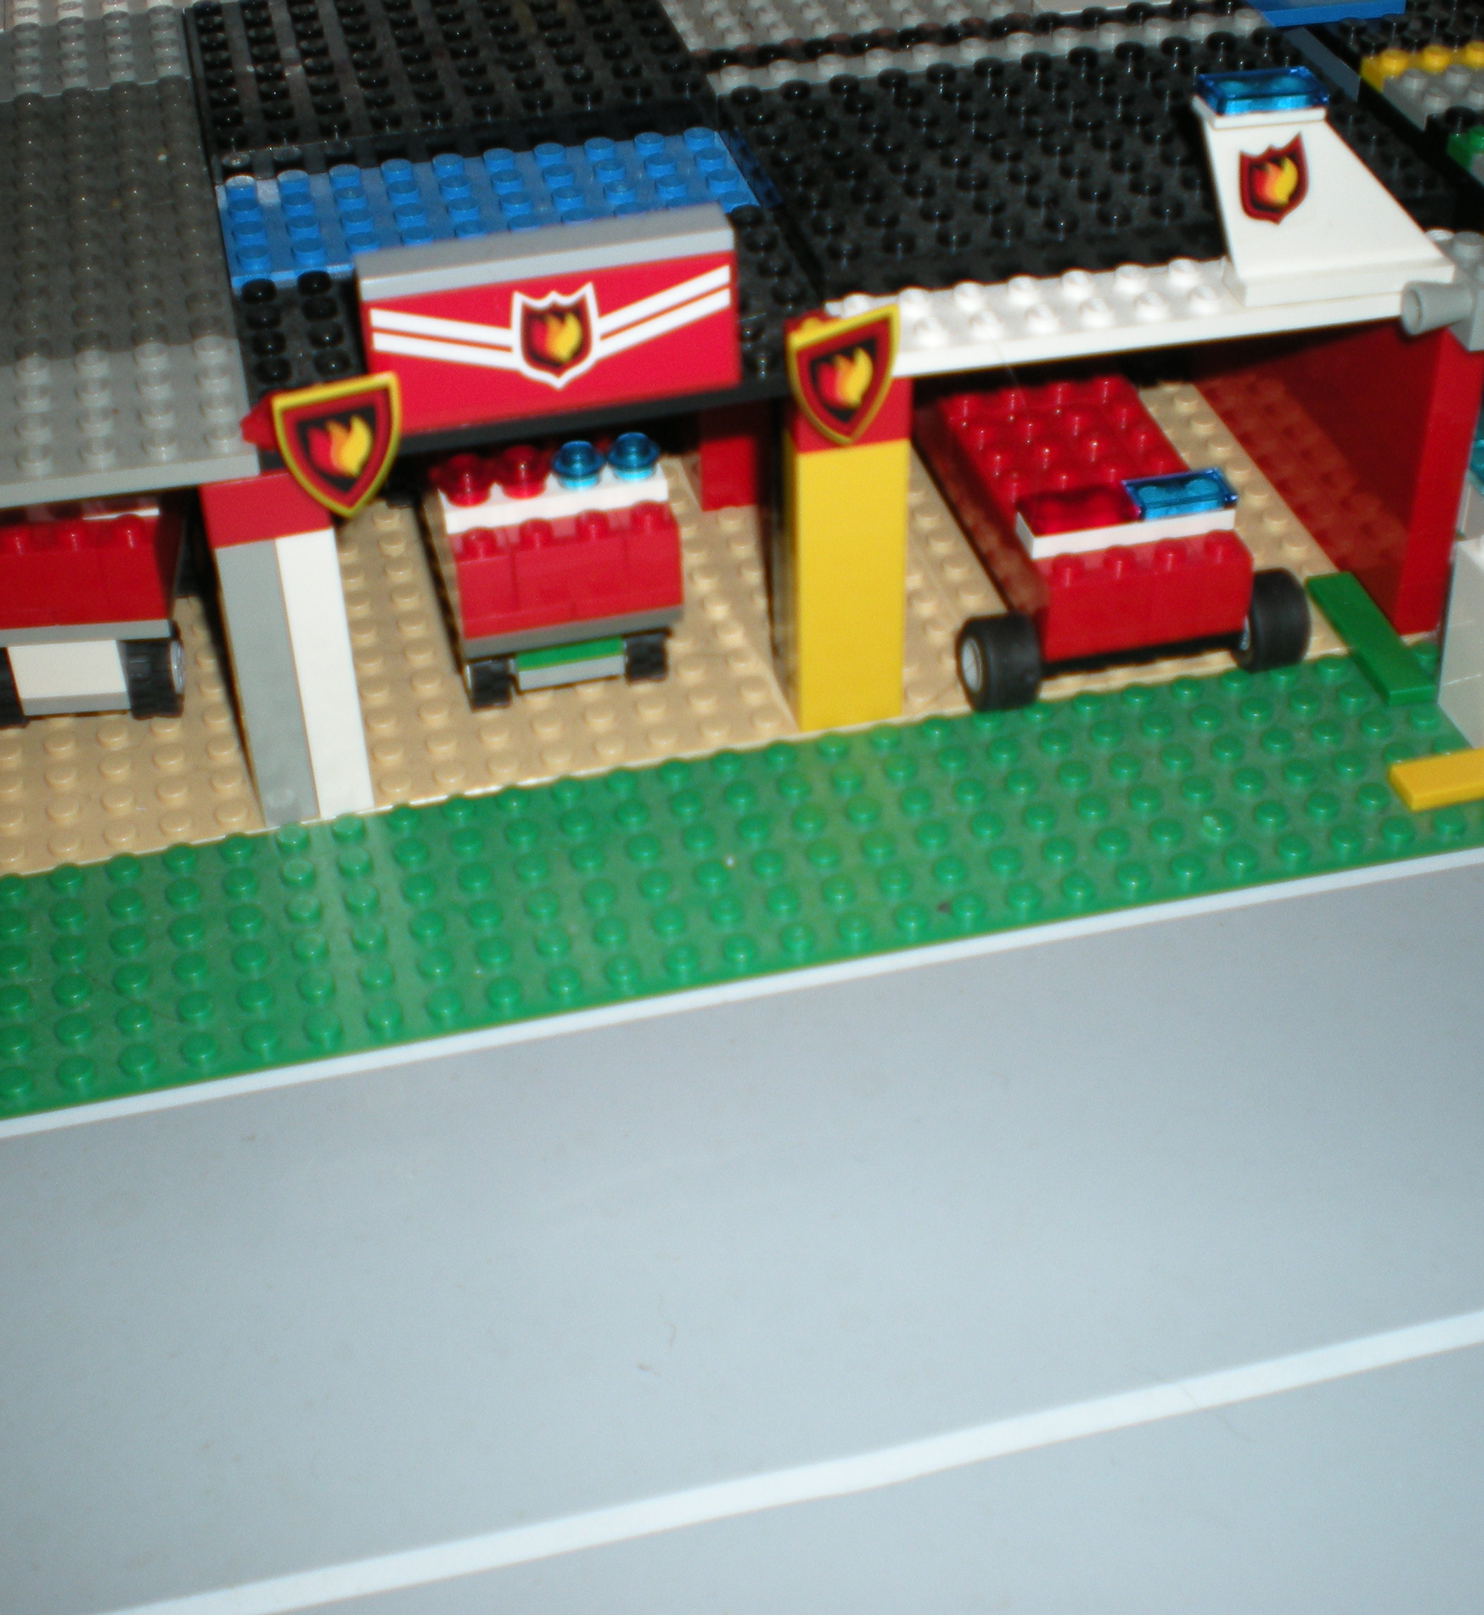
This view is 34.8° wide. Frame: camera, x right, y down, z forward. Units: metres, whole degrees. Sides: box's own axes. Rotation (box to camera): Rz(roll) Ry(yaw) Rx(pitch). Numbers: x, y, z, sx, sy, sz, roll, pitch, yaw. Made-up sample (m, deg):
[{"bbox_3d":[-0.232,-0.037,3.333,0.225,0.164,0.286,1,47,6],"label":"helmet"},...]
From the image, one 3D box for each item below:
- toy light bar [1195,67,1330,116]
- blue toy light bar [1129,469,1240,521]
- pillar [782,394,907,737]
[{"bbox_3d":[0.069,-0.095,0.313,0.016,0.003,0.008,-8,39,-8],"label":"toy light bar"},{"bbox_3d":[0.065,-0.046,0.352,0.016,0.003,0.008,-10,40,-10],"label":"blue toy light bar"},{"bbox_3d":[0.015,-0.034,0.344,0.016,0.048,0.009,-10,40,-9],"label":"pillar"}]

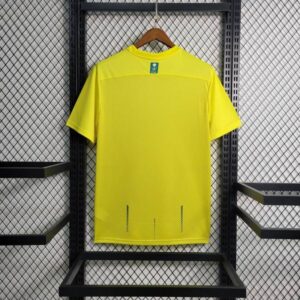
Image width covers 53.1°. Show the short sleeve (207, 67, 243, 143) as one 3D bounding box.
[{"bbox_3d":[0.284,-0.175,1.130,0.130,0.280,0.080,0,0,0],"label":"short sleeve"}]

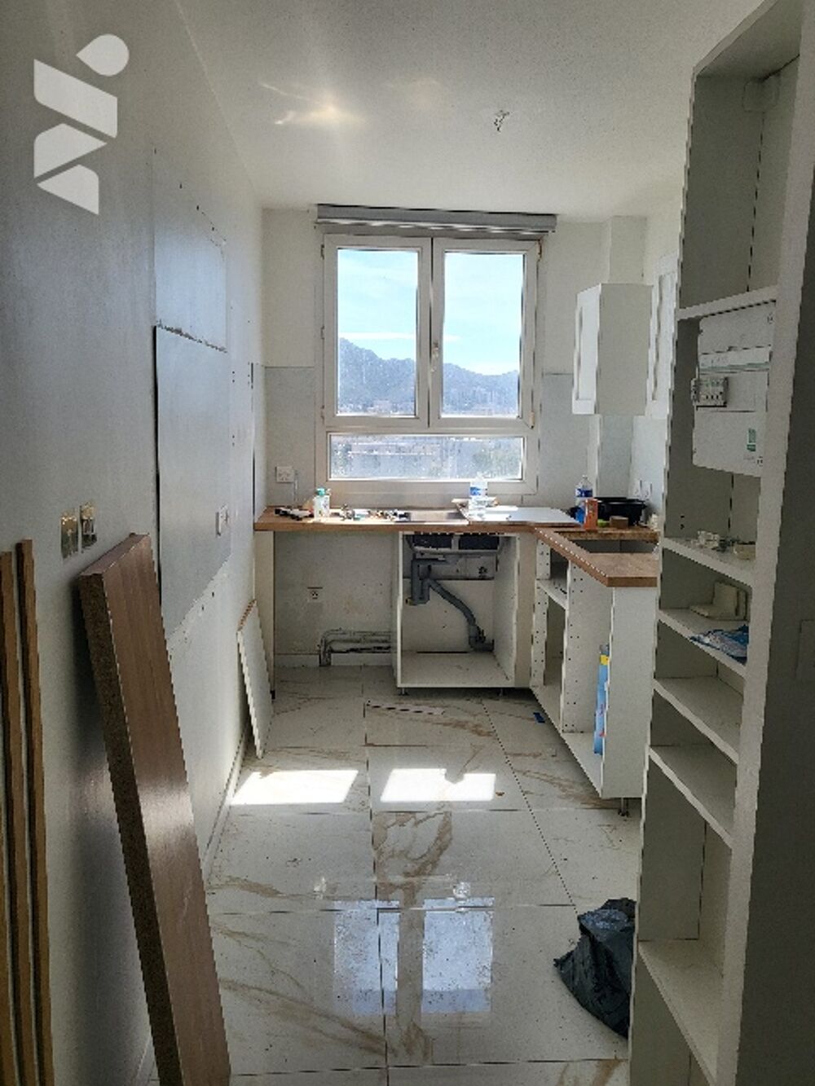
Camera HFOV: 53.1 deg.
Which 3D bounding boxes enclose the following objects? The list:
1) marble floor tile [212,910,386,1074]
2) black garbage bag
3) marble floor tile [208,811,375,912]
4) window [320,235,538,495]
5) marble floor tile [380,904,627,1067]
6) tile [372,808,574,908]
[{"bbox_3d":[-0.348,1.143,2.117,0.557,0.012,0.599,0,9,-4],"label":"marble floor tile"},{"bbox_3d":[0.593,1.035,2.082,0.360,0.240,0.350,0,9,-4],"label":"black garbage bag"},{"bbox_3d":[-0.379,1.055,2.721,0.535,0.010,0.598,0,9,-4],"label":"marble floor tile"},{"bbox_3d":[0.123,-0.976,4.583,1.235,1.404,0.080,0,9,-4],"label":"window"},{"bbox_3d":[0.231,1.154,2.174,0.600,0.010,0.598,0,9,-4],"label":"marble floor tile"},{"bbox_3d":[0.186,1.054,2.751,0.602,0.012,0.606,0,9,-4],"label":"tile"}]

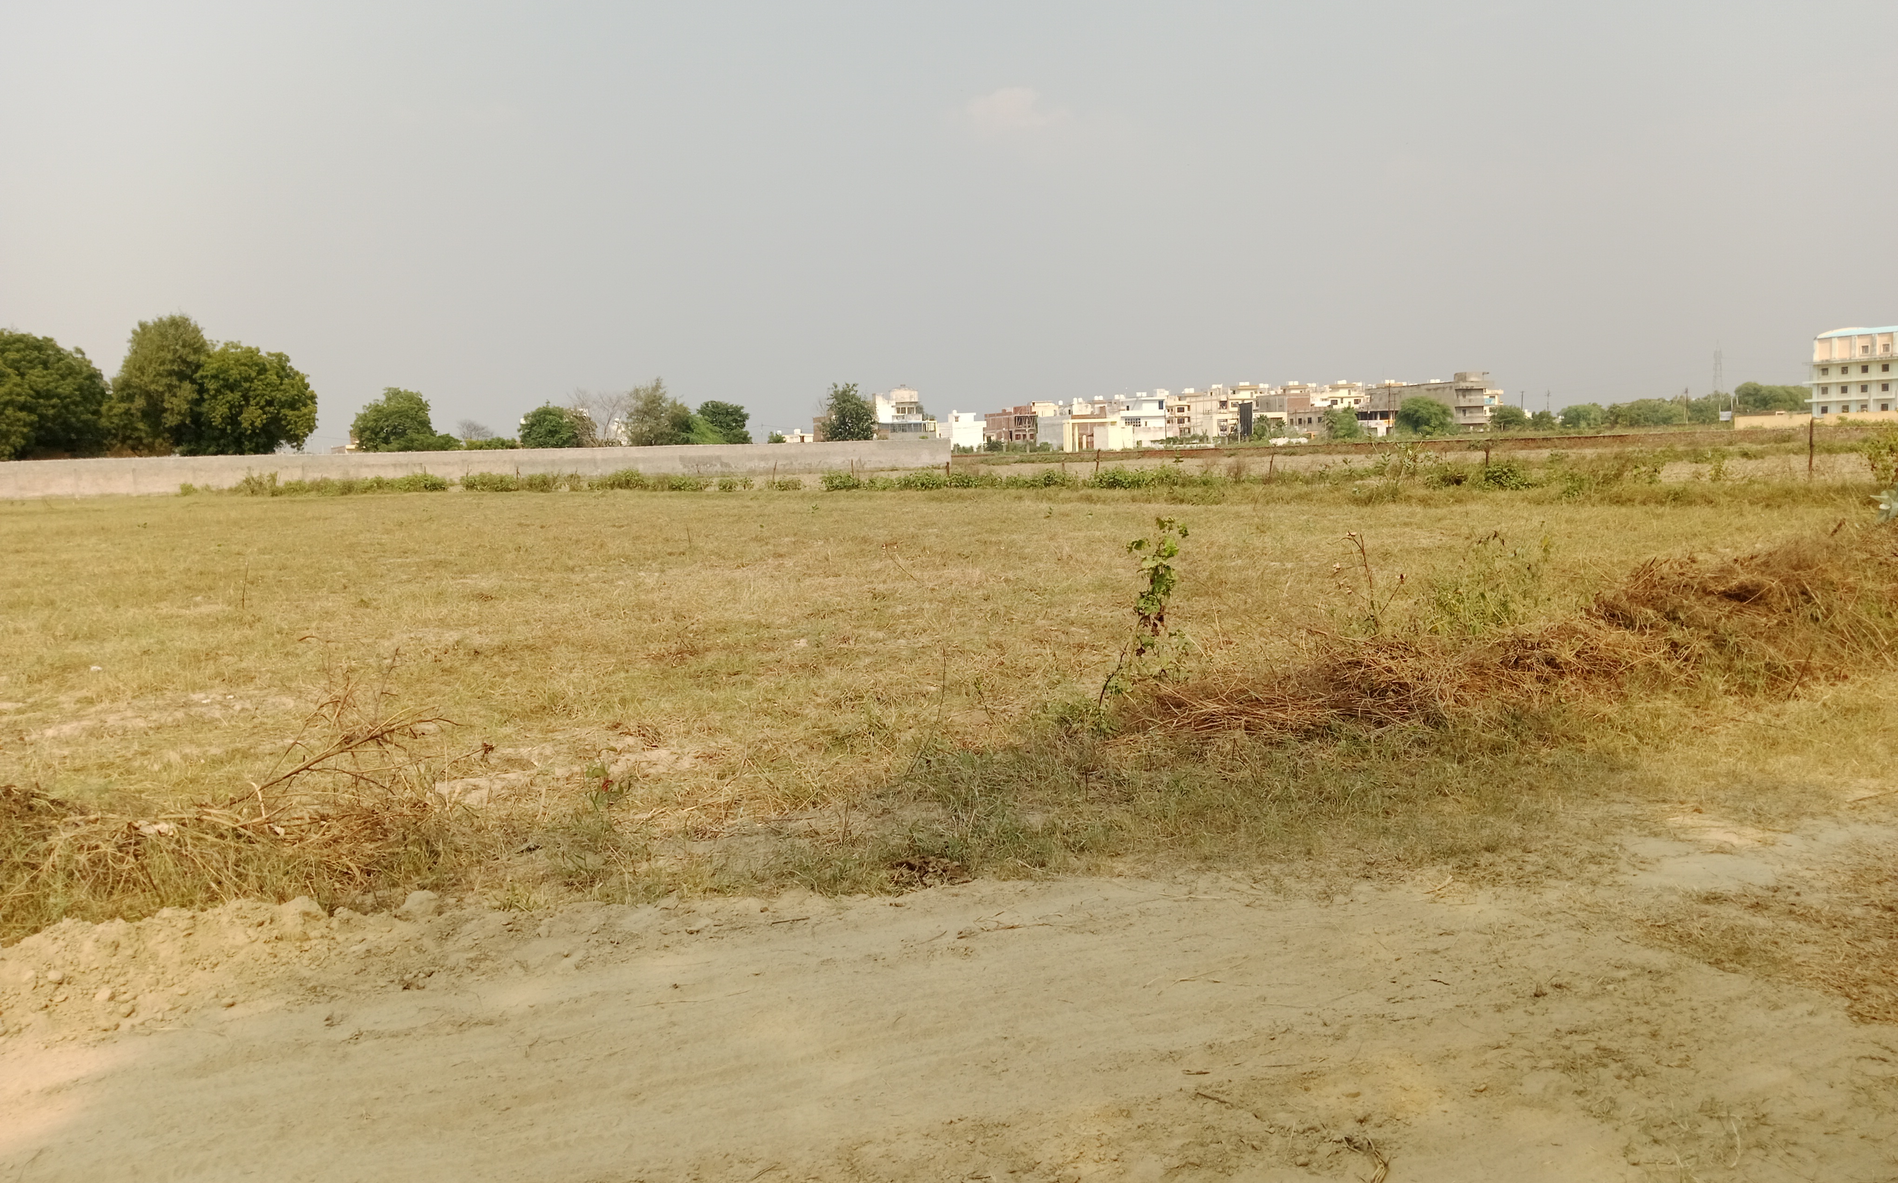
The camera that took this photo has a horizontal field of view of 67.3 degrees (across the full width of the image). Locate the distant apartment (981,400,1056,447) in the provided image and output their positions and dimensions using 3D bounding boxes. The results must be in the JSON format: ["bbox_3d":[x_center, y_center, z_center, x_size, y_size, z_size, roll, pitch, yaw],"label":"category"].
[{"bbox_3d":[13.449,-31.435,272.000,9.000,9.620,15.000,-4,6,-20],"label":"distant apartment"}]

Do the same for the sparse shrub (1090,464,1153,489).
[{"bbox_3d":[5.698,-3.789,47.000,1.750,0.780,1.100,2,7,27],"label":"sparse shrub"}]

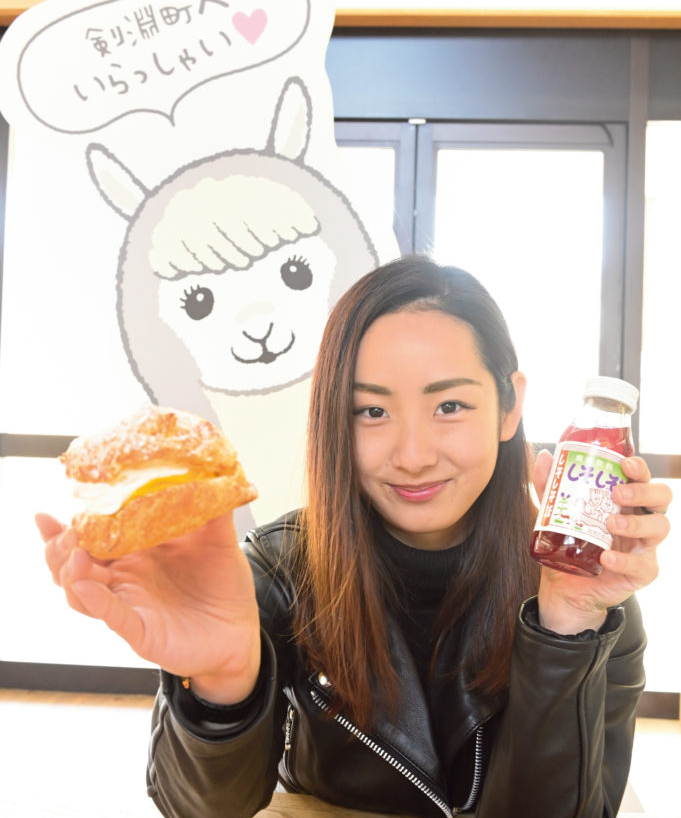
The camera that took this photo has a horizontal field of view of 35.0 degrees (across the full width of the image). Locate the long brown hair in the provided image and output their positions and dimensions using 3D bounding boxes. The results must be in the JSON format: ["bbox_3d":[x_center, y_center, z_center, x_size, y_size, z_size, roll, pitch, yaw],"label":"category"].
[{"bbox_3d":[0.067,0.068,0.955,0.210,0.400,0.205,2,-2,3],"label":"long brown hair"}]

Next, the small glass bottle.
[{"bbox_3d":[0.178,0.047,0.770,0.054,0.137,0.054,19,-16,-5],"label":"small glass bottle"}]

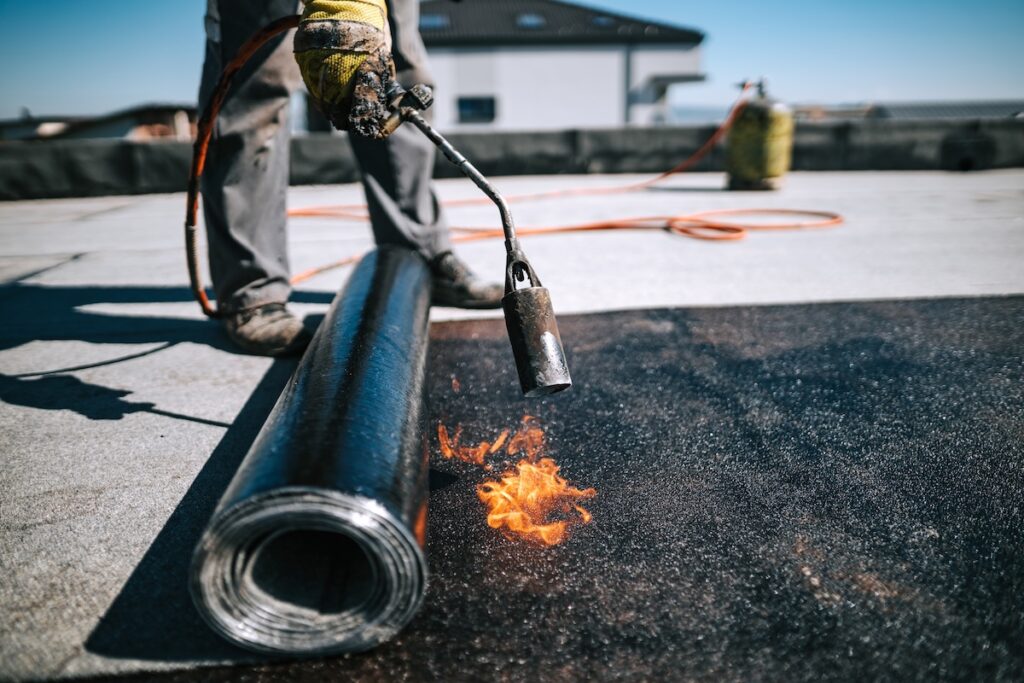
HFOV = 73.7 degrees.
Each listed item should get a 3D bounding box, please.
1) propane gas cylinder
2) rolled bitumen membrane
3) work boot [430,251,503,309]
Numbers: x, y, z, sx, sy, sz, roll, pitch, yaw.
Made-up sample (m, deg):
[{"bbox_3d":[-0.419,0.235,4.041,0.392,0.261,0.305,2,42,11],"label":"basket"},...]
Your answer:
[{"bbox_3d":[1.360,-1.131,3.735,0.316,0.550,0.316,-2,18,0],"label":"propane gas cylinder"},{"bbox_3d":[-0.211,0.031,1.010,0.181,0.157,0.990,-4,18,-5],"label":"rolled bitumen membrane"},{"bbox_3d":[-0.155,-0.163,1.618,0.290,0.140,0.108,3,19,15],"label":"work boot"}]

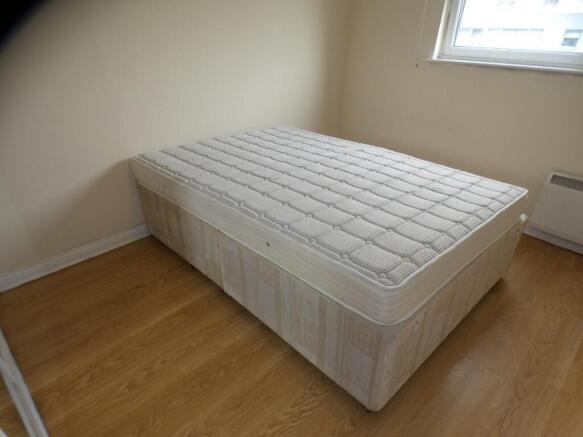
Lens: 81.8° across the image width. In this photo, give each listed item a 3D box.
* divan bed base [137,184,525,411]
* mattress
[{"bbox_3d":[0.124,0.051,2.205,1.360,0.404,1.957,-20,32,-39],"label":"divan bed base"},{"bbox_3d":[0.130,-0.206,2.088,1.360,0.163,1.957,-20,32,-39],"label":"mattress"}]

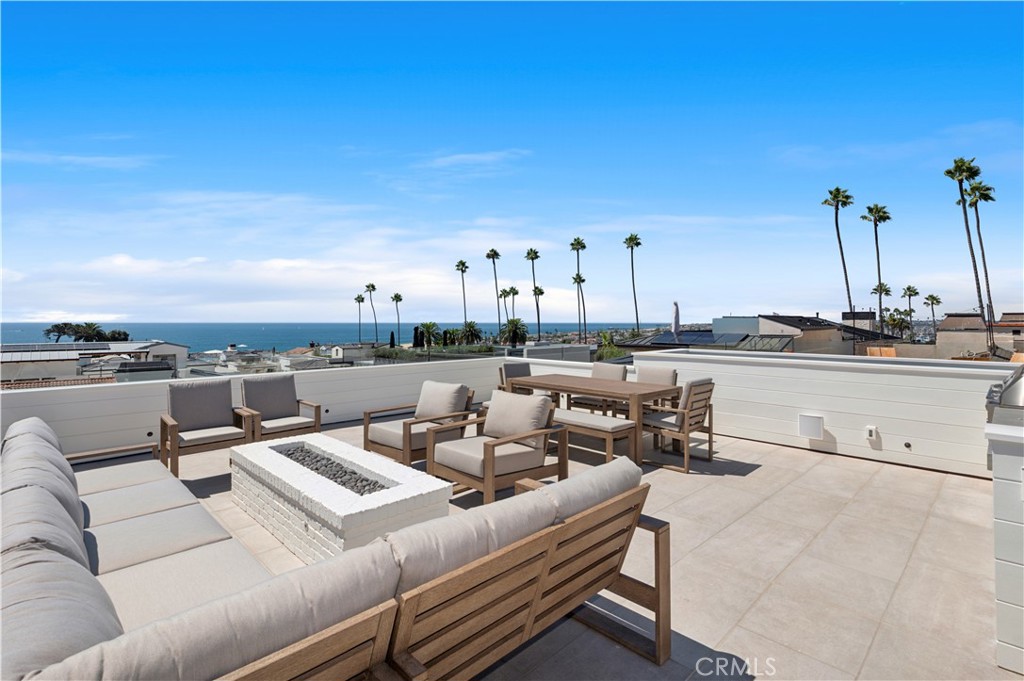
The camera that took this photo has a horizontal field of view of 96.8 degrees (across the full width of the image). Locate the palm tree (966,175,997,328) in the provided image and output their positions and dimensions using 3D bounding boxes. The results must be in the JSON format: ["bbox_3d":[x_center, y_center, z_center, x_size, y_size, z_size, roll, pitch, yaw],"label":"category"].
[{"bbox_3d":[50.590,-5.660,49.440,2.900,23.610,3.300,-2,3,-44],"label":"palm tree"}]

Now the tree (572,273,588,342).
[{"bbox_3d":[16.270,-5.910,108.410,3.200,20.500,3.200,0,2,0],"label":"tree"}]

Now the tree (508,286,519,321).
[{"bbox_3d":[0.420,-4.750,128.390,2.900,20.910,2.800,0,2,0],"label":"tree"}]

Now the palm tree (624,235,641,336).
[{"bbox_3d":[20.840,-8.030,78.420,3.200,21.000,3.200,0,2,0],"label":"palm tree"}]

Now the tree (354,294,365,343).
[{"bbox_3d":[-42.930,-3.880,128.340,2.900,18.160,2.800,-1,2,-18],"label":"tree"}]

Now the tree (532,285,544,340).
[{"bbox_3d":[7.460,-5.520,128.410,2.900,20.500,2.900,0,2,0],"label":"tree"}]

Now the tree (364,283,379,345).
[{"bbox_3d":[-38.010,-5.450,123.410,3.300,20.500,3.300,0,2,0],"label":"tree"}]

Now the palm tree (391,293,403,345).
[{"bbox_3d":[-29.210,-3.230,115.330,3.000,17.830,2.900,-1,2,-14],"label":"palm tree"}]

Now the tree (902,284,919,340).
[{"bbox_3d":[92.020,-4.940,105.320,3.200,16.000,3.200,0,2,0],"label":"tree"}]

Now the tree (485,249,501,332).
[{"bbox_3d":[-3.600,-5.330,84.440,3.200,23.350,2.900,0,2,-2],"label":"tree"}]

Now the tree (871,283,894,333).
[{"bbox_3d":[65.010,-1.860,80.310,3.000,16.710,2.900,2,3,39],"label":"tree"}]

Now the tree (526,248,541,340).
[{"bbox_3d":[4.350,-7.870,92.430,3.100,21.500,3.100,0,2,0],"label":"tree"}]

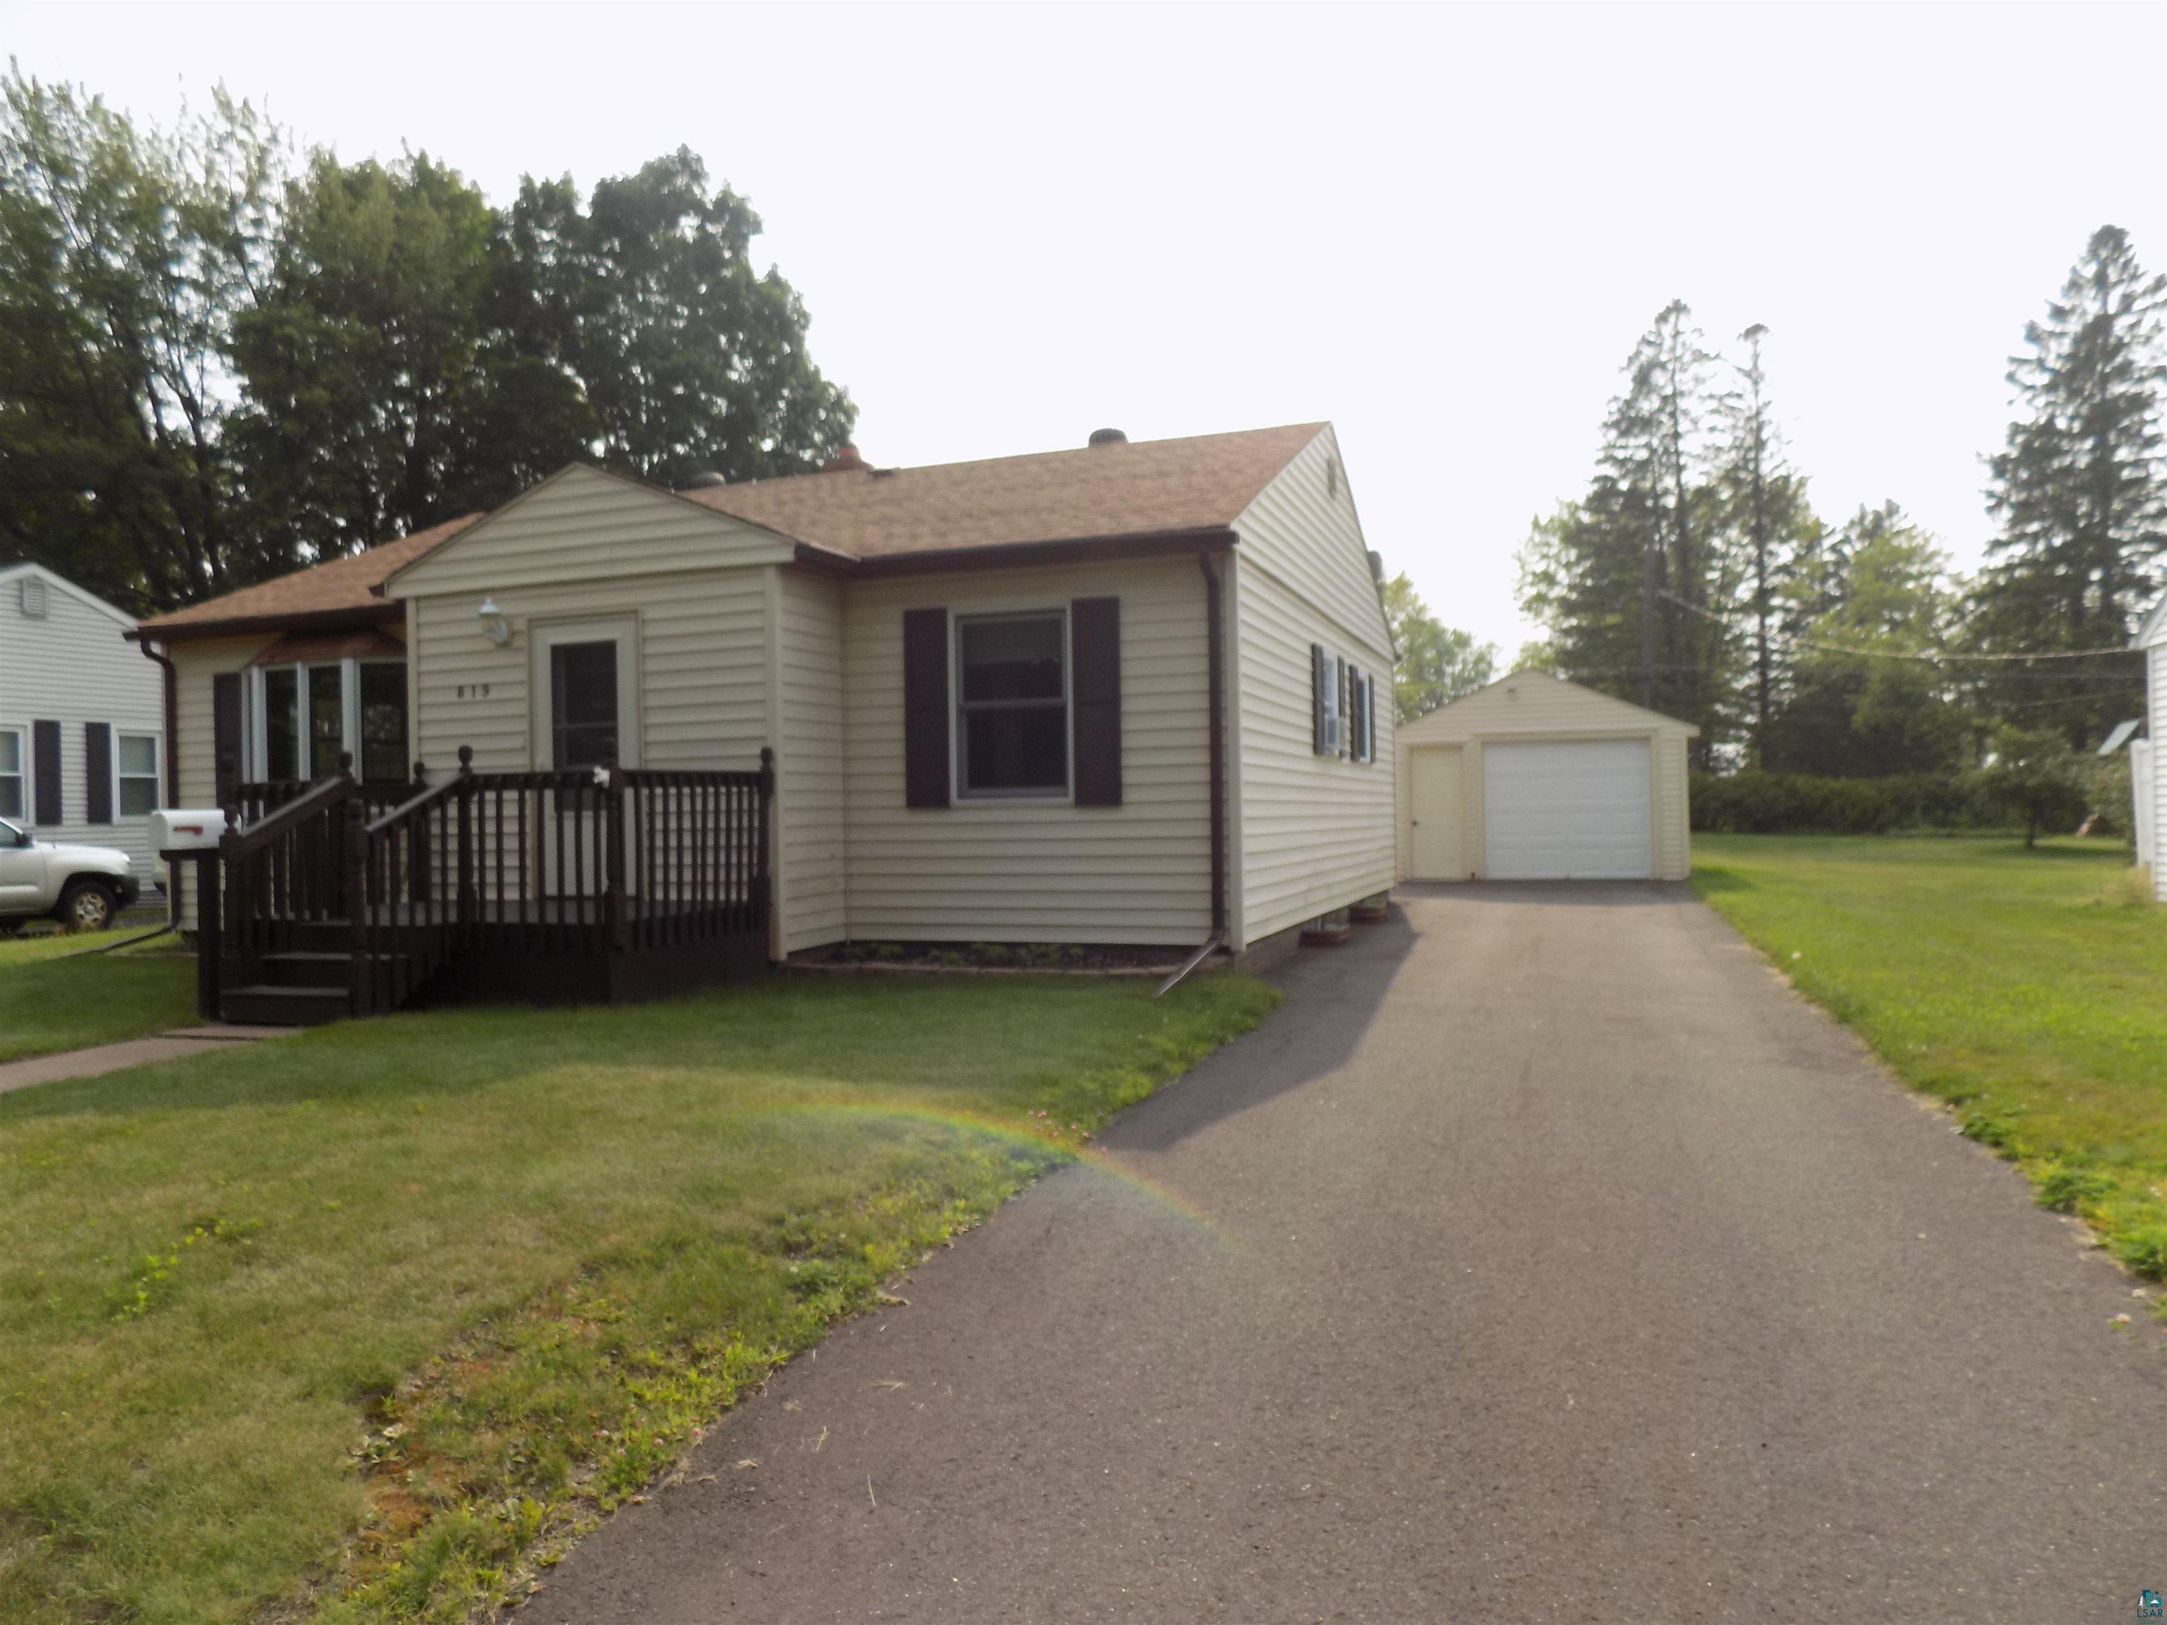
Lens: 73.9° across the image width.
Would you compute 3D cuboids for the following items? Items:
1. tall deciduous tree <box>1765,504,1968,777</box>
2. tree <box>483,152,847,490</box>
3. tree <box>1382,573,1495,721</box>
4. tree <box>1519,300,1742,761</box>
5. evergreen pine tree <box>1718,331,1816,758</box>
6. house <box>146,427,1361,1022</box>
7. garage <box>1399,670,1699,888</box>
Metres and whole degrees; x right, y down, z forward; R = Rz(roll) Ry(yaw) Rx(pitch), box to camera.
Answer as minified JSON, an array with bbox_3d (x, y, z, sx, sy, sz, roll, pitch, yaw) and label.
[{"bbox_3d":[29.484,-5.434,53.990,7.600,12.309,7.600,-1,0,19],"label":"tall deciduous tree"},{"bbox_3d":[-10.458,-7.807,36.984,9.600,18.539,9.600,-1,0,19],"label":"tree"},{"bbox_3d":[14.110,-4.478,59.991,7.600,11.011,7.600,-1,0,19],"label":"tree"},{"bbox_3d":[21.501,-9.521,55.983,8.400,20.797,8.400,-1,0,19],"label":"tree"},{"bbox_3d":[26.627,-9.110,55.983,4.600,19.776,4.600,-1,0,19],"label":"evergreen pine tree"},{"bbox_3d":[-2.696,-1.214,14.676,10.400,4.750,10.100,-1,0,19],"label":"house"},{"bbox_3d":[7.980,-0.592,25.230,4.750,3.250,6.800,-1,0,19],"label":"garage"}]

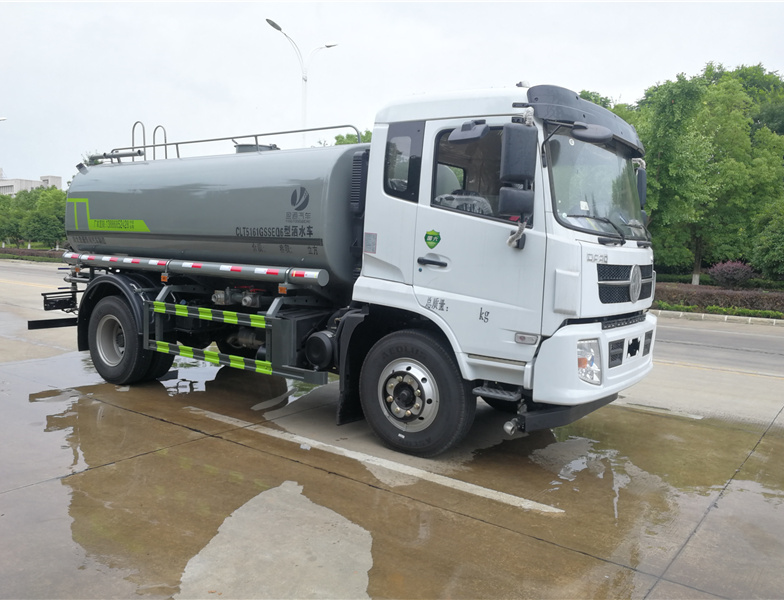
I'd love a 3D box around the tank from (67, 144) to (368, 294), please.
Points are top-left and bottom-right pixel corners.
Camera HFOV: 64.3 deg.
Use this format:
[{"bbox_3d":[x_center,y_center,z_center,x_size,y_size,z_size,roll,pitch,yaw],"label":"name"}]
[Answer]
[{"bbox_3d":[-1.624,-0.922,7.438,4.570,1.460,2.220,6,5,35],"label":"tank"}]

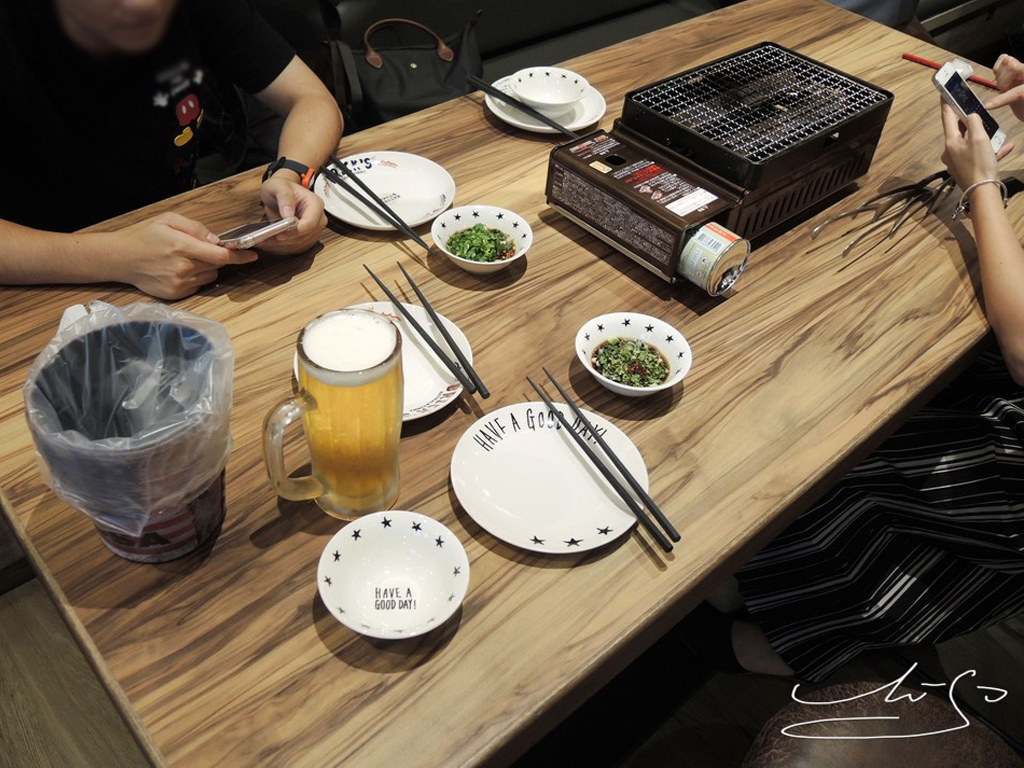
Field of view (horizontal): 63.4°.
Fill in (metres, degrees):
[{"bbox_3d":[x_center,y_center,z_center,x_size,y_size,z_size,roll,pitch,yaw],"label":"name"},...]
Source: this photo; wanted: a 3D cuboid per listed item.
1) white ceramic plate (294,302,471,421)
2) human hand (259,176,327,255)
[{"bbox_3d":[-0.129,-0.020,0.839,0.175,0.020,0.175,3,46,-3],"label":"white ceramic plate"},{"bbox_3d":[-0.237,-0.180,0.891,0.080,0.075,0.090,18,45,12],"label":"human hand"}]

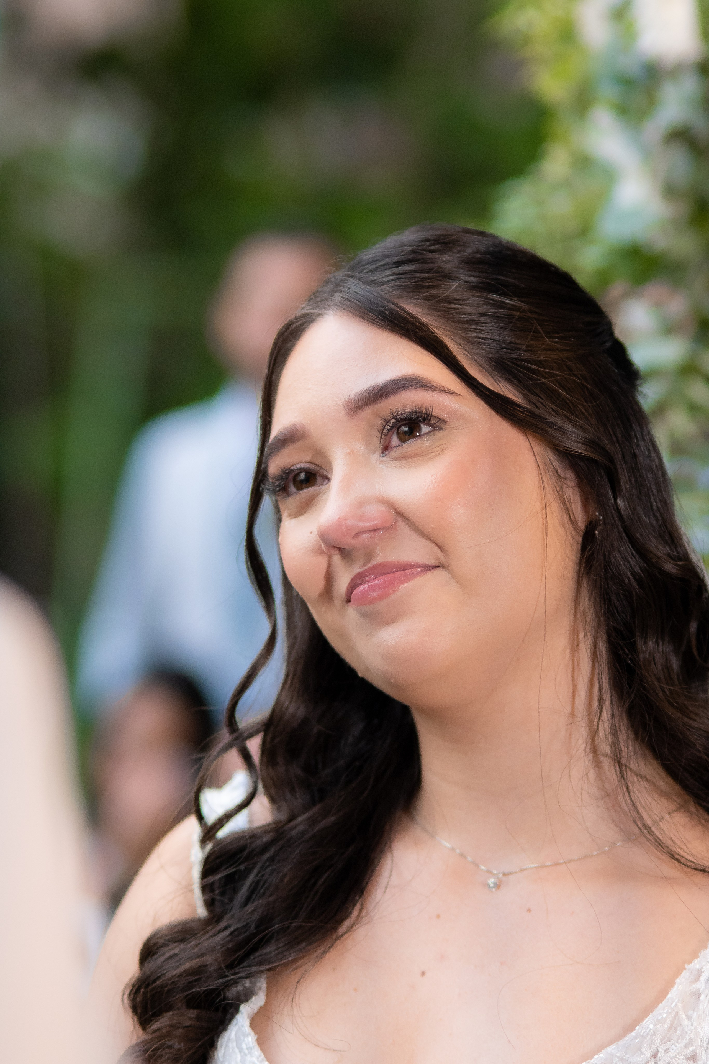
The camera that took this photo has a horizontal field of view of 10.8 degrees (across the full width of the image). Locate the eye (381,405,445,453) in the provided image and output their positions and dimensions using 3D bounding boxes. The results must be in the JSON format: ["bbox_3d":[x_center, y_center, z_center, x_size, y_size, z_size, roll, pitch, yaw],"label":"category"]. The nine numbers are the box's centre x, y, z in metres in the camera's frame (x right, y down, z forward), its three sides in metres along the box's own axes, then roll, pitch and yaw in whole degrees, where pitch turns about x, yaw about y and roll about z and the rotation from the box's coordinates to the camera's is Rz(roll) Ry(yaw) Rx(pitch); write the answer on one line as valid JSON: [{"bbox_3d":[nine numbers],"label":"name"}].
[{"bbox_3d":[0.026,-0.046,1.672,0.030,0.018,0.014,-22,-17,24],"label":"eye"}]

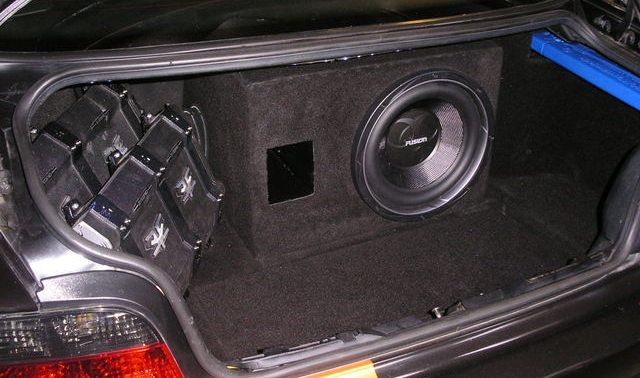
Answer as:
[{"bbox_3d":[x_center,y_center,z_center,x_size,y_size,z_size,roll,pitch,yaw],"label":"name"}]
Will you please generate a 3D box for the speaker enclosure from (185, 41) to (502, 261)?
[{"bbox_3d":[0.024,-0.161,1.526,0.520,0.340,0.460,-11,28,-21],"label":"speaker enclosure"}]

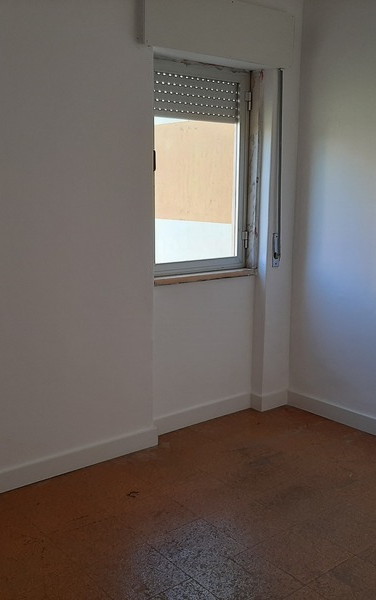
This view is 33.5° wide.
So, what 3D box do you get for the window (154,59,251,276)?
[{"bbox_3d":[0.035,-0.764,3.723,0.854,1.210,0.069,-8,13,-38],"label":"window"}]

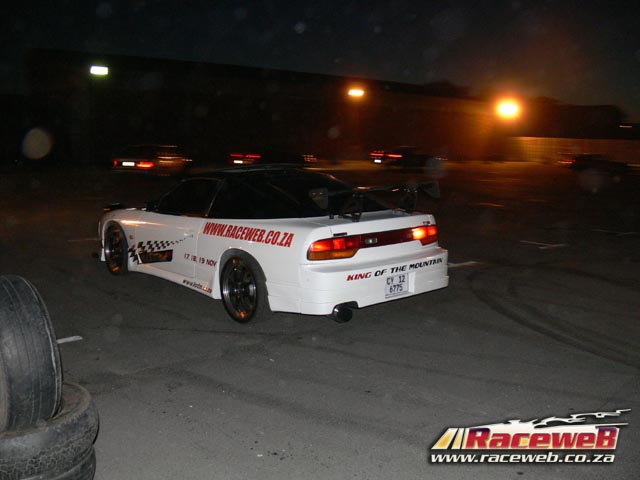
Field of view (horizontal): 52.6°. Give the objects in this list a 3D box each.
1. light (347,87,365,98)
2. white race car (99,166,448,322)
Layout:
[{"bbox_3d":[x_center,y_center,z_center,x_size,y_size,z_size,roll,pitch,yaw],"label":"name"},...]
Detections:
[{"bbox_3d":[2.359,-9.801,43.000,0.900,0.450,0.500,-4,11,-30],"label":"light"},{"bbox_3d":[-0.884,-0.136,7.046,1.740,1.290,4.510,-7,12,-42],"label":"white race car"}]

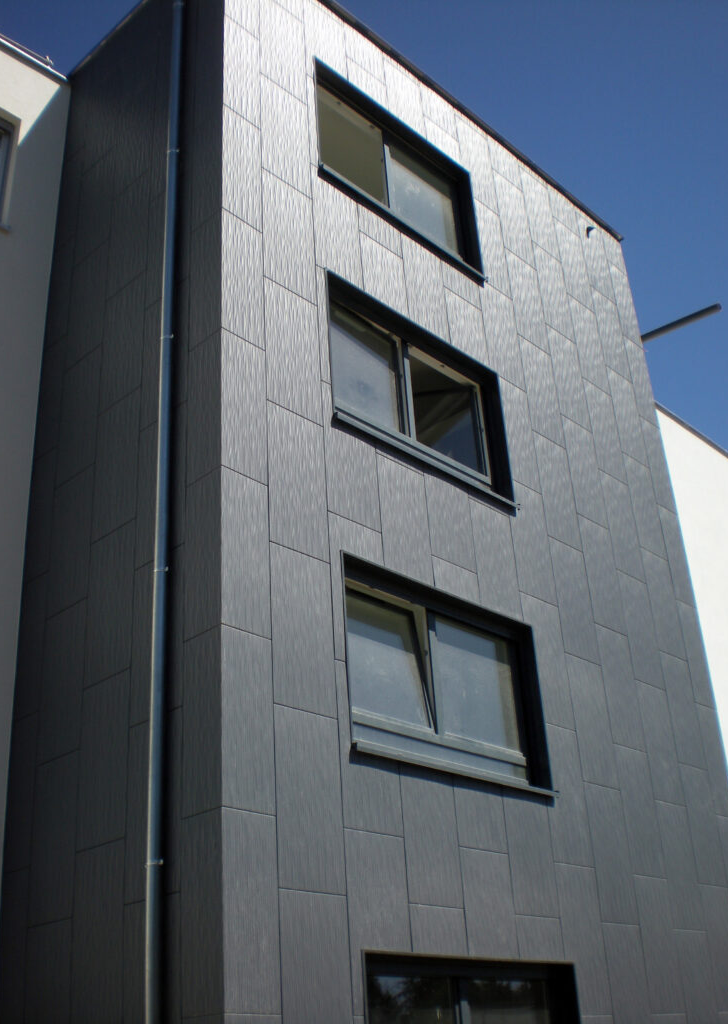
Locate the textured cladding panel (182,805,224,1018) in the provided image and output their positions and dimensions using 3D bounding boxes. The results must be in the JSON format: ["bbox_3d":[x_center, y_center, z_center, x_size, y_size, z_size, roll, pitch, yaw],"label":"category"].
[{"bbox_3d":[-0.981,2.427,6.833,0.422,1.200,0.020,-26,-34,37],"label":"textured cladding panel"}]

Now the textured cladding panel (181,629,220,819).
[{"bbox_3d":[-1.051,1.360,7.365,0.407,1.205,0.020,-27,-35,37],"label":"textured cladding panel"}]

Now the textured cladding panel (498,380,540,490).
[{"bbox_3d":[1.562,-0.775,11.293,0.020,1.205,0.485,-27,-35,37],"label":"textured cladding panel"}]

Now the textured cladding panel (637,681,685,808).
[{"bbox_3d":[2.960,2.306,11.203,0.020,1.205,0.601,-27,-35,37],"label":"textured cladding panel"}]

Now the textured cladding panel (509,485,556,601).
[{"bbox_3d":[1.601,0.288,10.784,0.020,1.214,0.602,-27,-35,37],"label":"textured cladding panel"}]

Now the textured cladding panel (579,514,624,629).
[{"bbox_3d":[2.440,0.649,11.485,0.020,1.205,0.600,-27,-35,37],"label":"textured cladding panel"}]

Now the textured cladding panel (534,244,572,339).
[{"bbox_3d":[2.234,-2.581,13.247,0.020,1.214,0.602,-27,-35,37],"label":"textured cladding panel"}]

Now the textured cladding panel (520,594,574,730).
[{"bbox_3d":[1.667,1.367,10.229,0.020,1.214,0.602,-27,-35,37],"label":"textured cladding panel"}]

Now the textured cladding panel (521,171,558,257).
[{"bbox_3d":[2.156,-3.630,13.727,0.020,1.200,0.604,-26,-34,37],"label":"textured cladding panel"}]

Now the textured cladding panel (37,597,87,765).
[{"bbox_3d":[-2.327,1.315,8.749,0.598,1.200,0.020,-26,-34,37],"label":"textured cladding panel"}]

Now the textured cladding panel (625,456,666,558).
[{"bbox_3d":[3.219,-0.056,12.816,0.020,1.205,0.600,-27,-35,37],"label":"textured cladding panel"}]

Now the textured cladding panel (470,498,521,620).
[{"bbox_3d":[1.196,0.440,10.218,0.020,1.050,0.602,-27,-35,37],"label":"textured cladding panel"}]

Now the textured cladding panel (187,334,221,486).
[{"bbox_3d":[-1.194,-0.793,8.468,0.401,1.206,0.030,-26,-35,37],"label":"textured cladding panel"}]

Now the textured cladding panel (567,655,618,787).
[{"bbox_3d":[2.111,1.941,10.336,0.020,1.205,0.600,-27,-35,37],"label":"textured cladding panel"}]

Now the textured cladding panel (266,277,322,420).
[{"bbox_3d":[-0.576,-1.302,9.178,0.020,1.205,0.601,-27,-35,37],"label":"textured cladding panel"}]

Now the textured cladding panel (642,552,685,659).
[{"bbox_3d":[3.281,1.010,12.356,0.020,1.200,0.598,-26,-34,37],"label":"textured cladding panel"}]

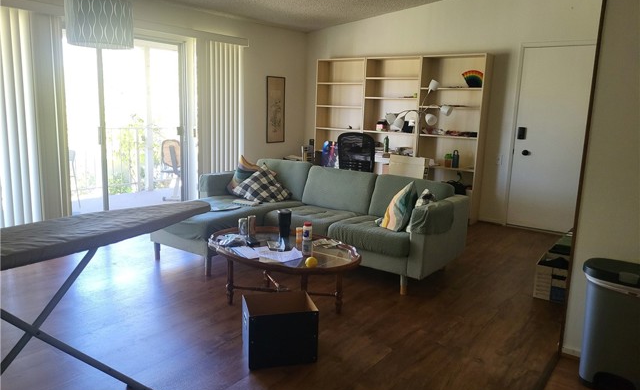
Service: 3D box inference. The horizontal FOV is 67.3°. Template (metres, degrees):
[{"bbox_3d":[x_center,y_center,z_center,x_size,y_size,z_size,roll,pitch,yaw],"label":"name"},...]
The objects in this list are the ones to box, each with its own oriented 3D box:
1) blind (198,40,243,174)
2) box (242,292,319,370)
[{"bbox_3d":[-1.241,-0.849,6.115,0.100,2.070,0.700,9,13,36],"label":"blind"},{"bbox_3d":[-0.224,0.739,2.670,0.355,0.298,0.295,-1,11,-14],"label":"box"}]

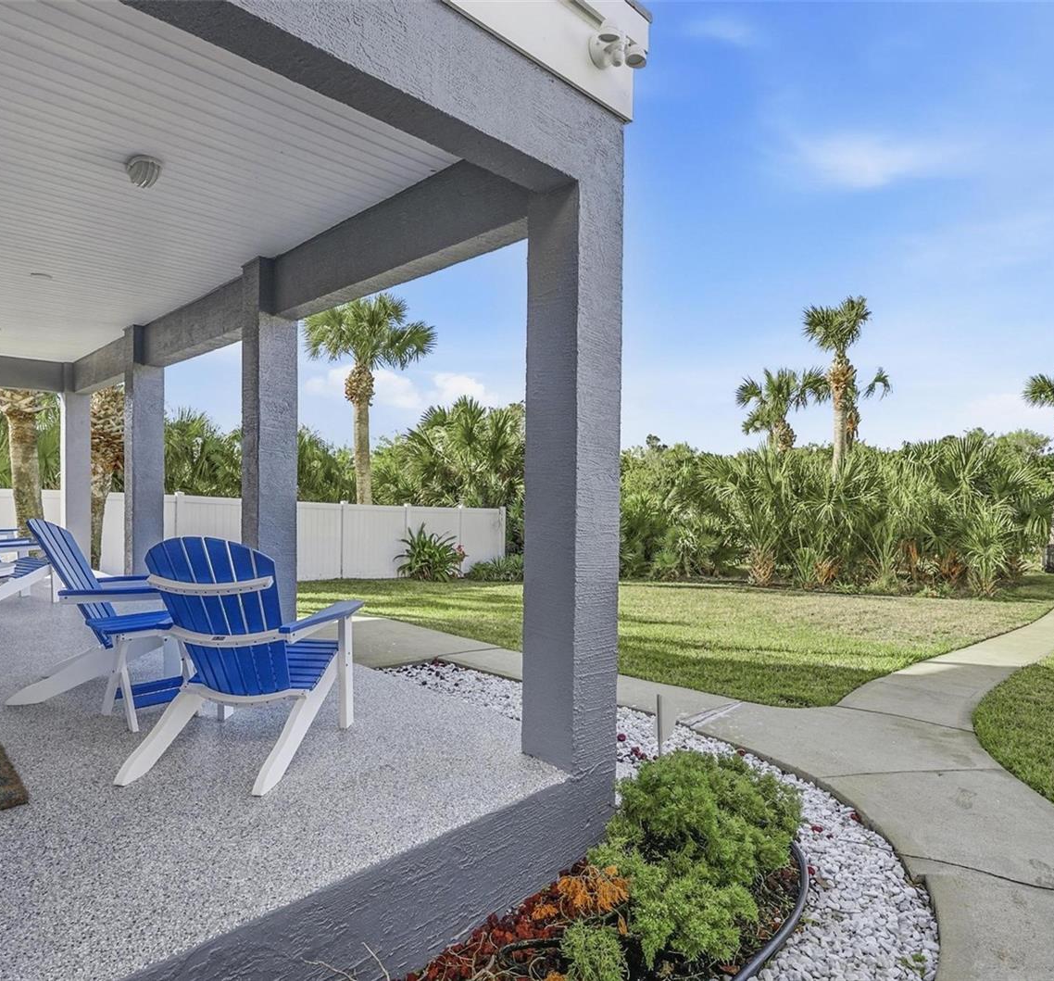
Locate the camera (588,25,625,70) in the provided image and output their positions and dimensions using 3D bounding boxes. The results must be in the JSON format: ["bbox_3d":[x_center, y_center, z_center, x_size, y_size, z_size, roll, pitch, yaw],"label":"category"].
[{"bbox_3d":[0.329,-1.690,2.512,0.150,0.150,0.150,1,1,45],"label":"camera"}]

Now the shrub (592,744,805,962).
[{"bbox_3d":[0.636,1.248,2.442,0.820,0.470,0.820,1,1,11],"label":"shrub"}]

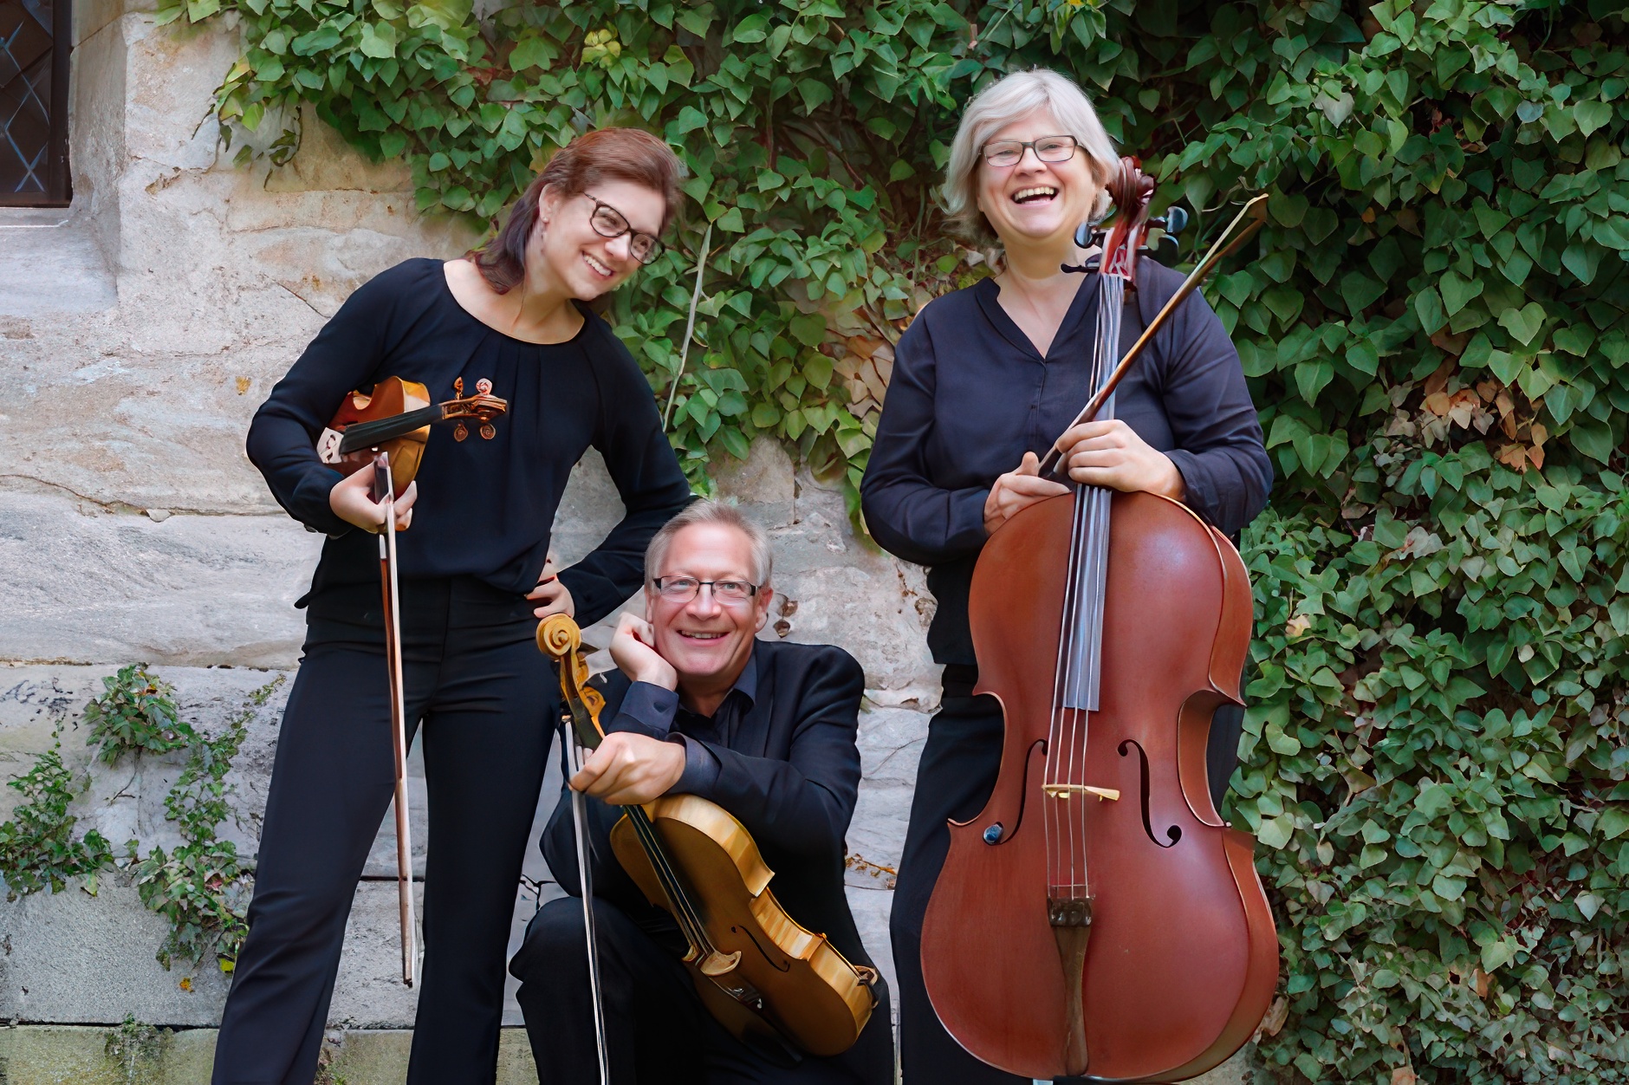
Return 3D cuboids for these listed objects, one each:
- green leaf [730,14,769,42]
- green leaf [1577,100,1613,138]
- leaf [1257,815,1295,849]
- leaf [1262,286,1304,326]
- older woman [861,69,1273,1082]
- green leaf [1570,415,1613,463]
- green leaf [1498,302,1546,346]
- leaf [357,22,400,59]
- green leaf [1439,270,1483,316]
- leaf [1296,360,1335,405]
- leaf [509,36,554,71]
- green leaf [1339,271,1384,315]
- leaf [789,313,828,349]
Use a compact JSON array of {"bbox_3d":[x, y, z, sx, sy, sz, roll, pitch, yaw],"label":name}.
[{"bbox_3d":[-0.097,-0.770,5.080,0.059,0.044,0.025,1,-27,0],"label":"green leaf"},{"bbox_3d":[1.168,-0.635,5.080,0.055,0.055,0.020,1,-17,0],"label":"green leaf"},{"bbox_3d":[0.683,0.429,5.020,0.056,0.049,0.020,1,-22,0],"label":"leaf"},{"bbox_3d":[0.708,-0.357,5.120,0.063,0.063,0.020,-6,-25,-3],"label":"leaf"},{"bbox_3d":[0.338,0.200,4.570,0.570,1.680,0.420,1,1,4],"label":"older woman"},{"bbox_3d":[1.158,-0.154,5.050,0.064,0.070,0.022,1,-17,6],"label":"green leaf"},{"bbox_3d":[1.060,-0.328,5.080,0.070,0.070,0.020,-6,-20,-2],"label":"green leaf"},{"bbox_3d":[-0.665,-0.767,5.180,0.060,0.062,0.020,-17,-19,-6],"label":"leaf"},{"bbox_3d":[0.972,-0.374,5.100,0.063,0.071,0.020,17,-18,11],"label":"green leaf"},{"bbox_3d":[0.749,-0.238,5.080,0.059,0.074,0.020,9,-20,3],"label":"leaf"},{"bbox_3d":[-0.436,-0.752,5.220,0.072,0.061,0.020,0,-25,0],"label":"leaf"},{"bbox_3d":[0.825,-0.375,5.100,0.067,0.067,0.022,1,-17,6],"label":"green leaf"},{"bbox_3d":[-0.010,-0.324,5.200,0.059,0.057,0.020,-3,-20,-1],"label":"leaf"}]

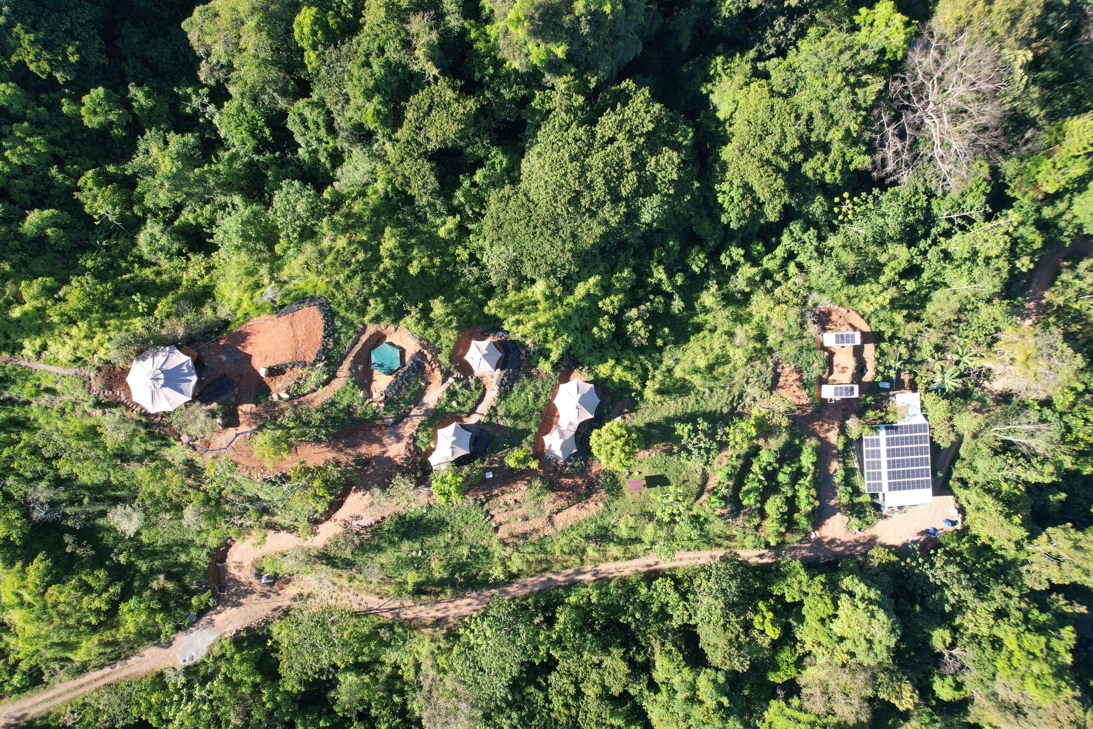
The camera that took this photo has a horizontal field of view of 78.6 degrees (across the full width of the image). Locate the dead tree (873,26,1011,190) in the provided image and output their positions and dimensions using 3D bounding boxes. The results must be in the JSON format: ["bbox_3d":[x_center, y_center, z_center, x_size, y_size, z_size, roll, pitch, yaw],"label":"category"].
[{"bbox_3d":[84.500,-54.600,145.000,25.500,20.000,29.500,0,89,0],"label":"dead tree"}]

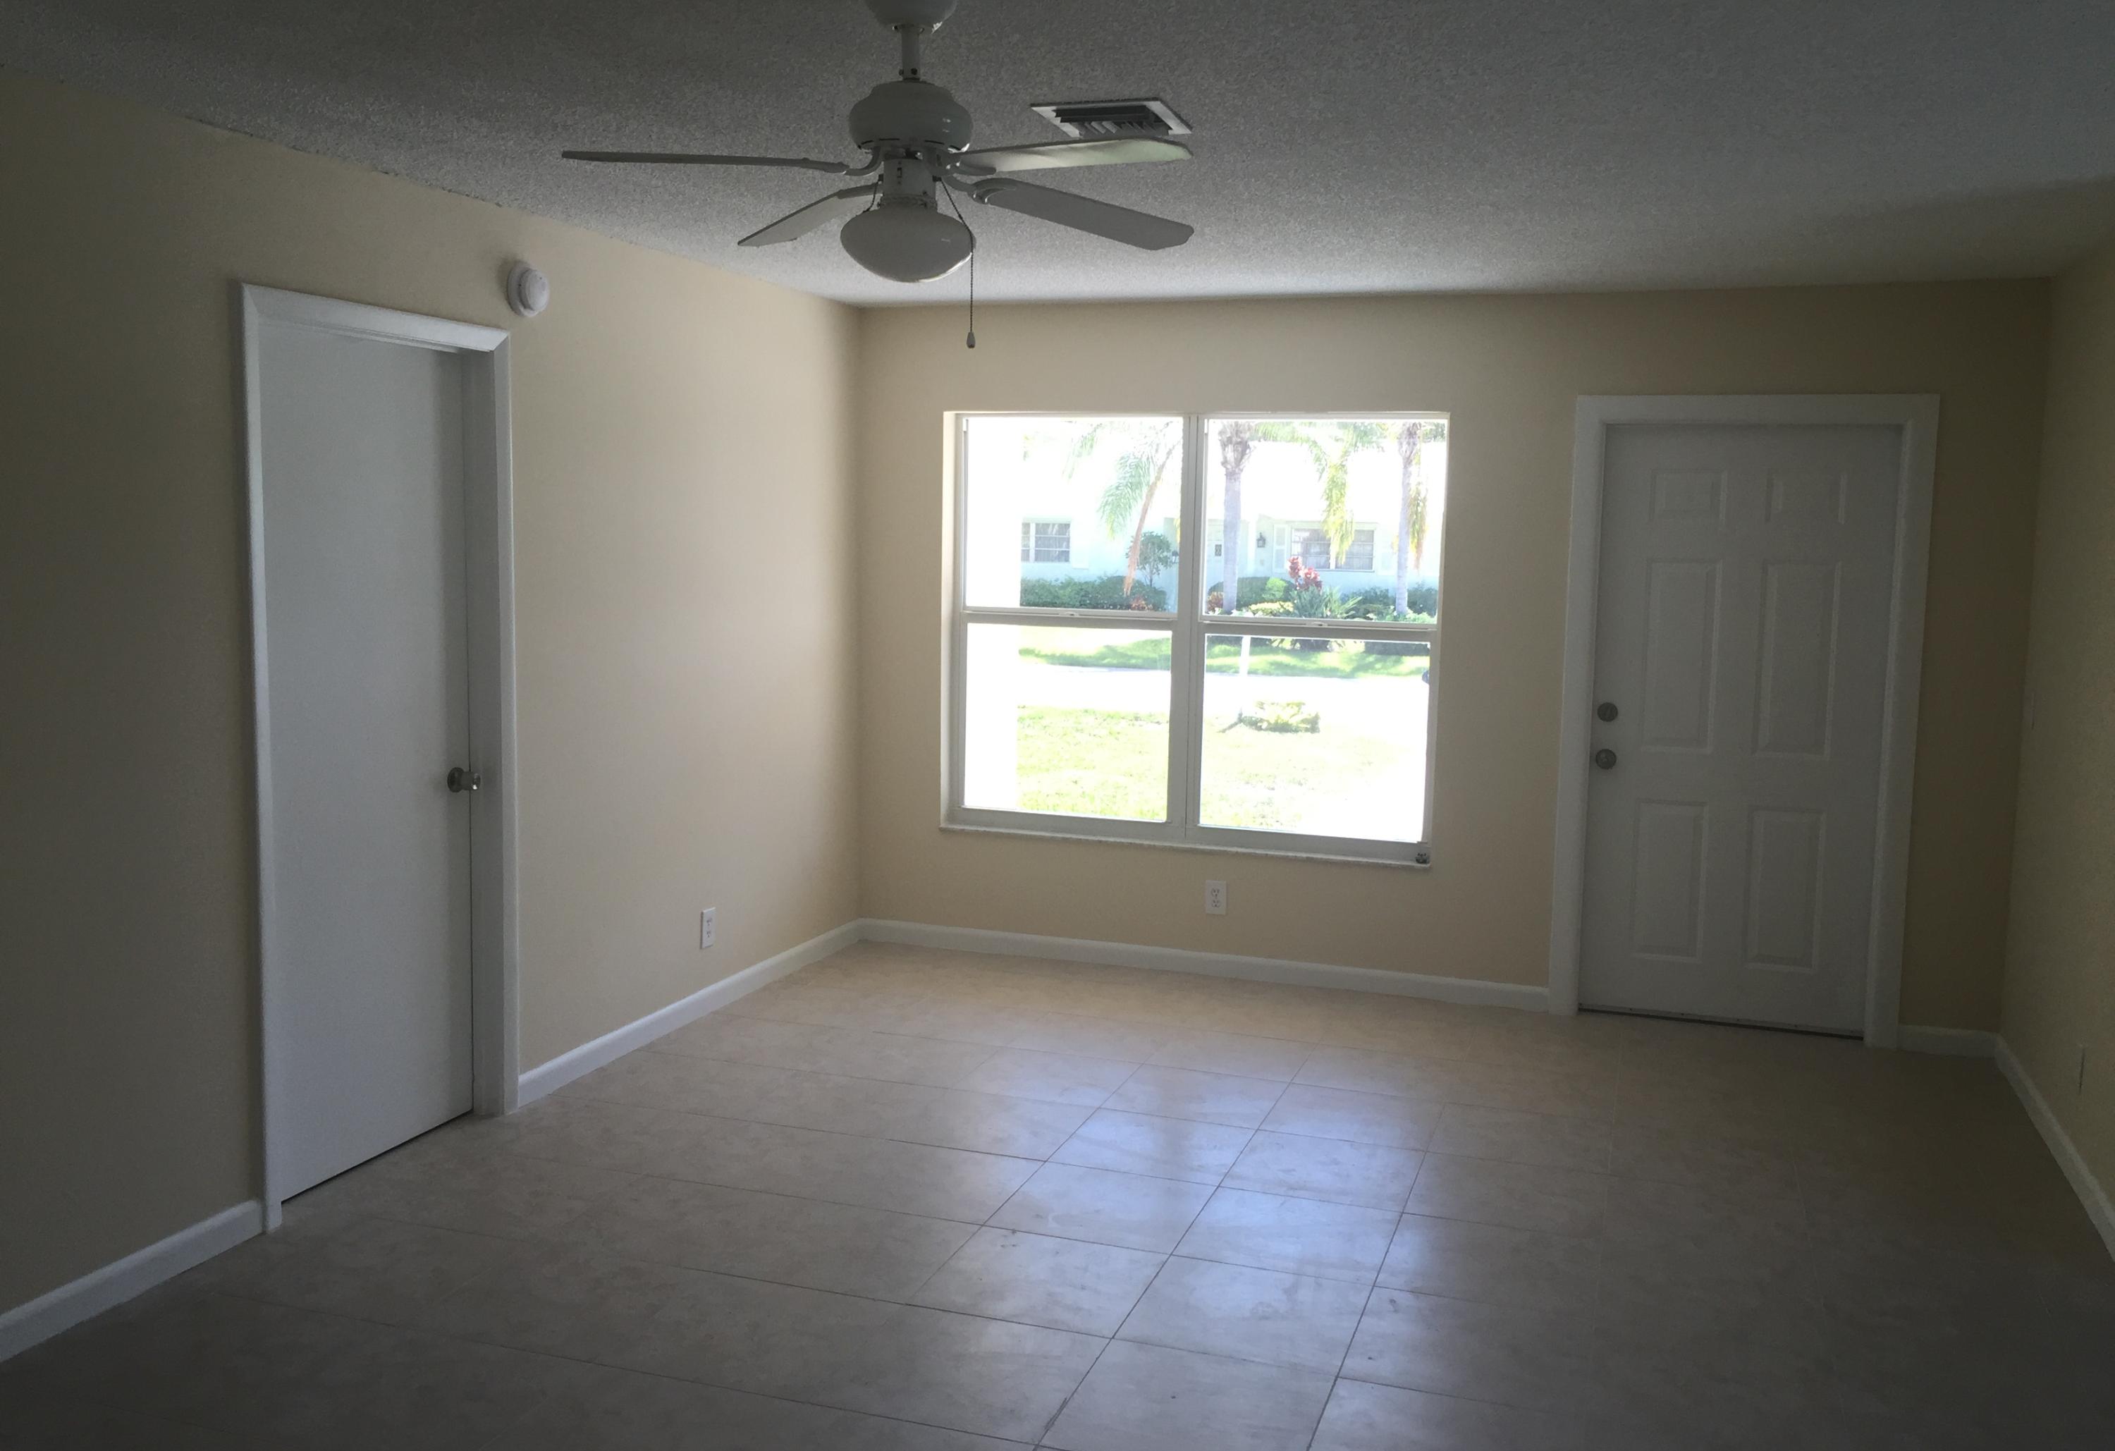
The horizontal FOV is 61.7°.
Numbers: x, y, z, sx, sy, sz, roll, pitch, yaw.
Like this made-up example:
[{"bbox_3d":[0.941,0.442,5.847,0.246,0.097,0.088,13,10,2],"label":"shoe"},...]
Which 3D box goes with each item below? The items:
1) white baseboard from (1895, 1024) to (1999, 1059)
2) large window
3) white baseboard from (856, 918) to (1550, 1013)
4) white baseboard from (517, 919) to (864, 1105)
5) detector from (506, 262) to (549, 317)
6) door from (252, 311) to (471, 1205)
[{"bbox_3d":[2.881,1.021,5.735,0.300,0.091,0.017,3,7,19],"label":"white baseboard"},{"bbox_3d":[0.463,-0.345,6.505,1.850,1.560,0.090,3,7,19],"label":"large window"},{"bbox_3d":[0.457,0.887,6.569,2.642,0.091,0.017,3,7,19],"label":"white baseboard"},{"bbox_3d":[-1.138,0.926,5.981,0.017,0.091,2.177,3,7,19],"label":"white baseboard"},{"bbox_3d":[-1.420,-1.176,4.780,0.046,0.142,0.142,3,7,19],"label":"detector"},{"bbox_3d":[-1.759,0.080,4.451,0.045,2.070,0.820,3,7,19],"label":"door"}]

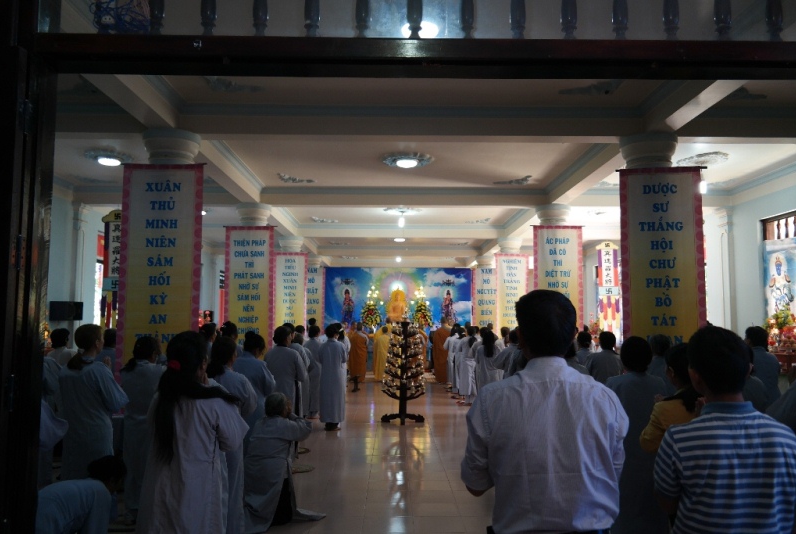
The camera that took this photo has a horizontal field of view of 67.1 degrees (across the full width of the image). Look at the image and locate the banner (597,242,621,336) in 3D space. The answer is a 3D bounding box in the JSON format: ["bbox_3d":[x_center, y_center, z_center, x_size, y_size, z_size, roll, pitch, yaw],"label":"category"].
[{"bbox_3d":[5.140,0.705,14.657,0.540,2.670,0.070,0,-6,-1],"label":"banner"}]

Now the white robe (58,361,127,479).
[{"bbox_3d":[-2.350,1.332,4.618,0.450,1.230,0.380,-2,-6,15],"label":"white robe"}]

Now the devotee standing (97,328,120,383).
[{"bbox_3d":[-3.295,1.459,6.865,0.460,1.490,0.380,0,-5,7],"label":"devotee standing"}]

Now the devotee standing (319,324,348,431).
[{"bbox_3d":[-0.948,1.644,8.822,0.440,1.580,0.370,-1,-6,9],"label":"devotee standing"}]

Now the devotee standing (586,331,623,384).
[{"bbox_3d":[2.318,1.478,6.719,0.450,1.500,0.360,1,-5,-4],"label":"devotee standing"}]

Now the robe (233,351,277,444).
[{"bbox_3d":[-1.444,1.427,6.125,0.410,1.170,0.330,-1,-6,11],"label":"robe"}]

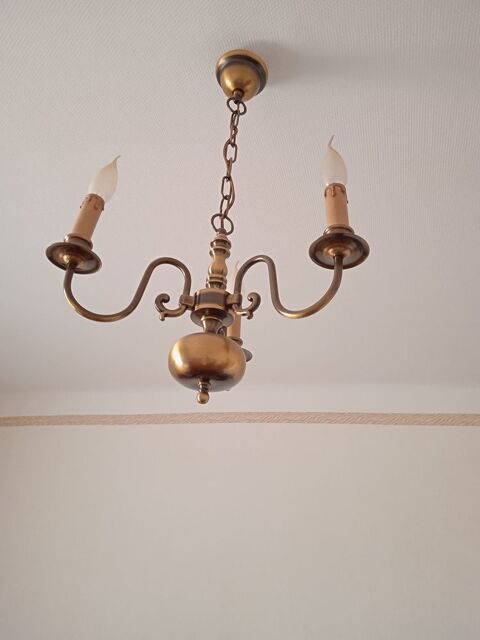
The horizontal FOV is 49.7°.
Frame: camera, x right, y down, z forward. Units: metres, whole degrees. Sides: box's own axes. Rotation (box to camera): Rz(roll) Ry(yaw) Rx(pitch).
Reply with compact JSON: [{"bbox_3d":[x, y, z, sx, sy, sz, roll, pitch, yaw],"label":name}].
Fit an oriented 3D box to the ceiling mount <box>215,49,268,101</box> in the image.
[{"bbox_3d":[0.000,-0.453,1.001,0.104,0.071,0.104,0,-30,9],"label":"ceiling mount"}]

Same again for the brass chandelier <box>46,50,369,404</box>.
[{"bbox_3d":[-0.017,-0.165,0.890,0.437,0.683,0.398,0,-30,9],"label":"brass chandelier"}]

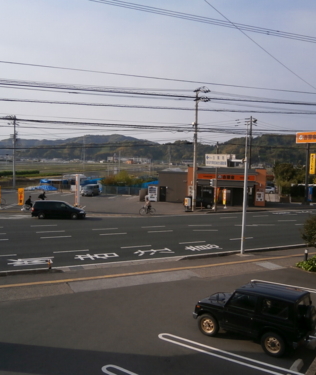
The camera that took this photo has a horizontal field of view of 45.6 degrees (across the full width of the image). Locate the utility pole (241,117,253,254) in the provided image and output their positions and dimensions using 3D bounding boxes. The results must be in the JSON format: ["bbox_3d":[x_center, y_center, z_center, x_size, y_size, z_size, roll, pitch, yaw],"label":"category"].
[{"bbox_3d":[5.045,-0.011,21.612,0.200,7.850,0.200,0,4,-24],"label":"utility pole"}]

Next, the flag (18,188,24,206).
[{"bbox_3d":[-14.005,0.995,38.525,0.600,1.820,0.100,1,4,-10],"label":"flag"}]

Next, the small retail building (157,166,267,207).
[{"bbox_3d":[7.856,-0.454,53.807,13.900,4.650,10.000,2,4,10],"label":"small retail building"}]

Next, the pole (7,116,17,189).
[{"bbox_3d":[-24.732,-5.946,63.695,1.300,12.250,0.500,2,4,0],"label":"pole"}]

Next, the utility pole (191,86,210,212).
[{"bbox_3d":[4.321,-4.003,39.846,0.800,13.380,1.900,0,4,-24],"label":"utility pole"}]

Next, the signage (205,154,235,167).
[{"bbox_3d":[10.314,-4.440,62.481,1.600,2.100,6.400,0,4,-24],"label":"signage"}]

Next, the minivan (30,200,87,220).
[{"bbox_3d":[-8.822,1.982,33.748,4.750,1.630,1.790,1,4,-9],"label":"minivan"}]

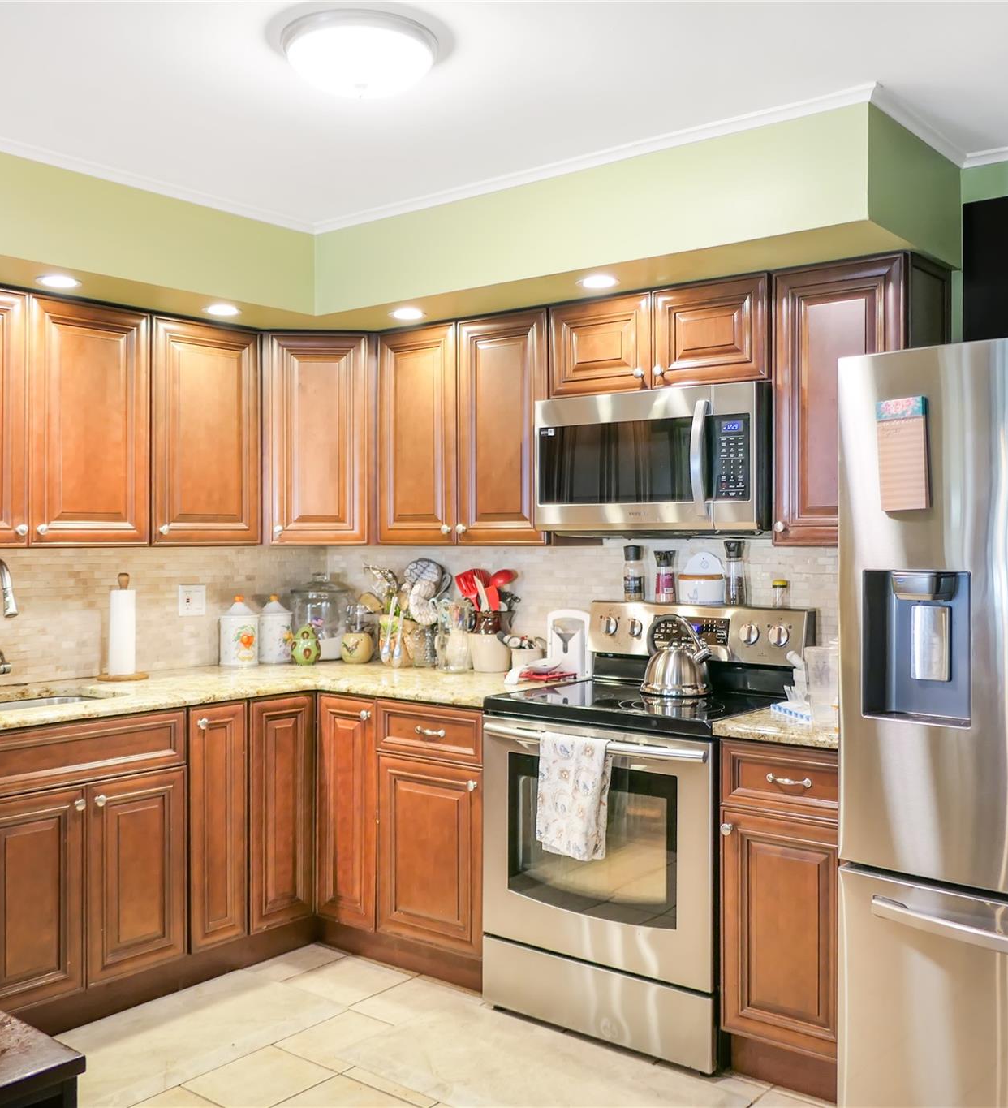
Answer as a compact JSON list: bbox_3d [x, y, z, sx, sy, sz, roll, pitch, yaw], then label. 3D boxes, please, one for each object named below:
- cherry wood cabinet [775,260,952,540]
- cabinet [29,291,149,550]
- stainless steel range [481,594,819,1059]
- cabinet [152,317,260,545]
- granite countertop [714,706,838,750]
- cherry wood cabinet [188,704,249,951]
[{"bbox_3d":[0.999,-0.406,3.108,0.373,0.761,0.343,0,1,39],"label":"cherry wood cabinet"},{"bbox_3d":[-1.423,-0.404,3.589,0.323,0.766,0.410,0,1,40],"label":"cabinet"},{"bbox_3d":[0.421,0.769,3.307,0.764,1.185,0.671,0,1,38],"label":"stainless steel range"},{"bbox_3d":[-1.143,-0.408,3.922,0.323,0.766,0.442,0,1,40],"label":"cabinet"},{"bbox_3d":[0.896,0.474,3.016,0.411,0.036,0.630,0,1,39],"label":"granite countertop"},{"bbox_3d":[-1.134,0.851,3.670,0.606,0.759,0.220,0,1,40],"label":"cherry wood cabinet"}]

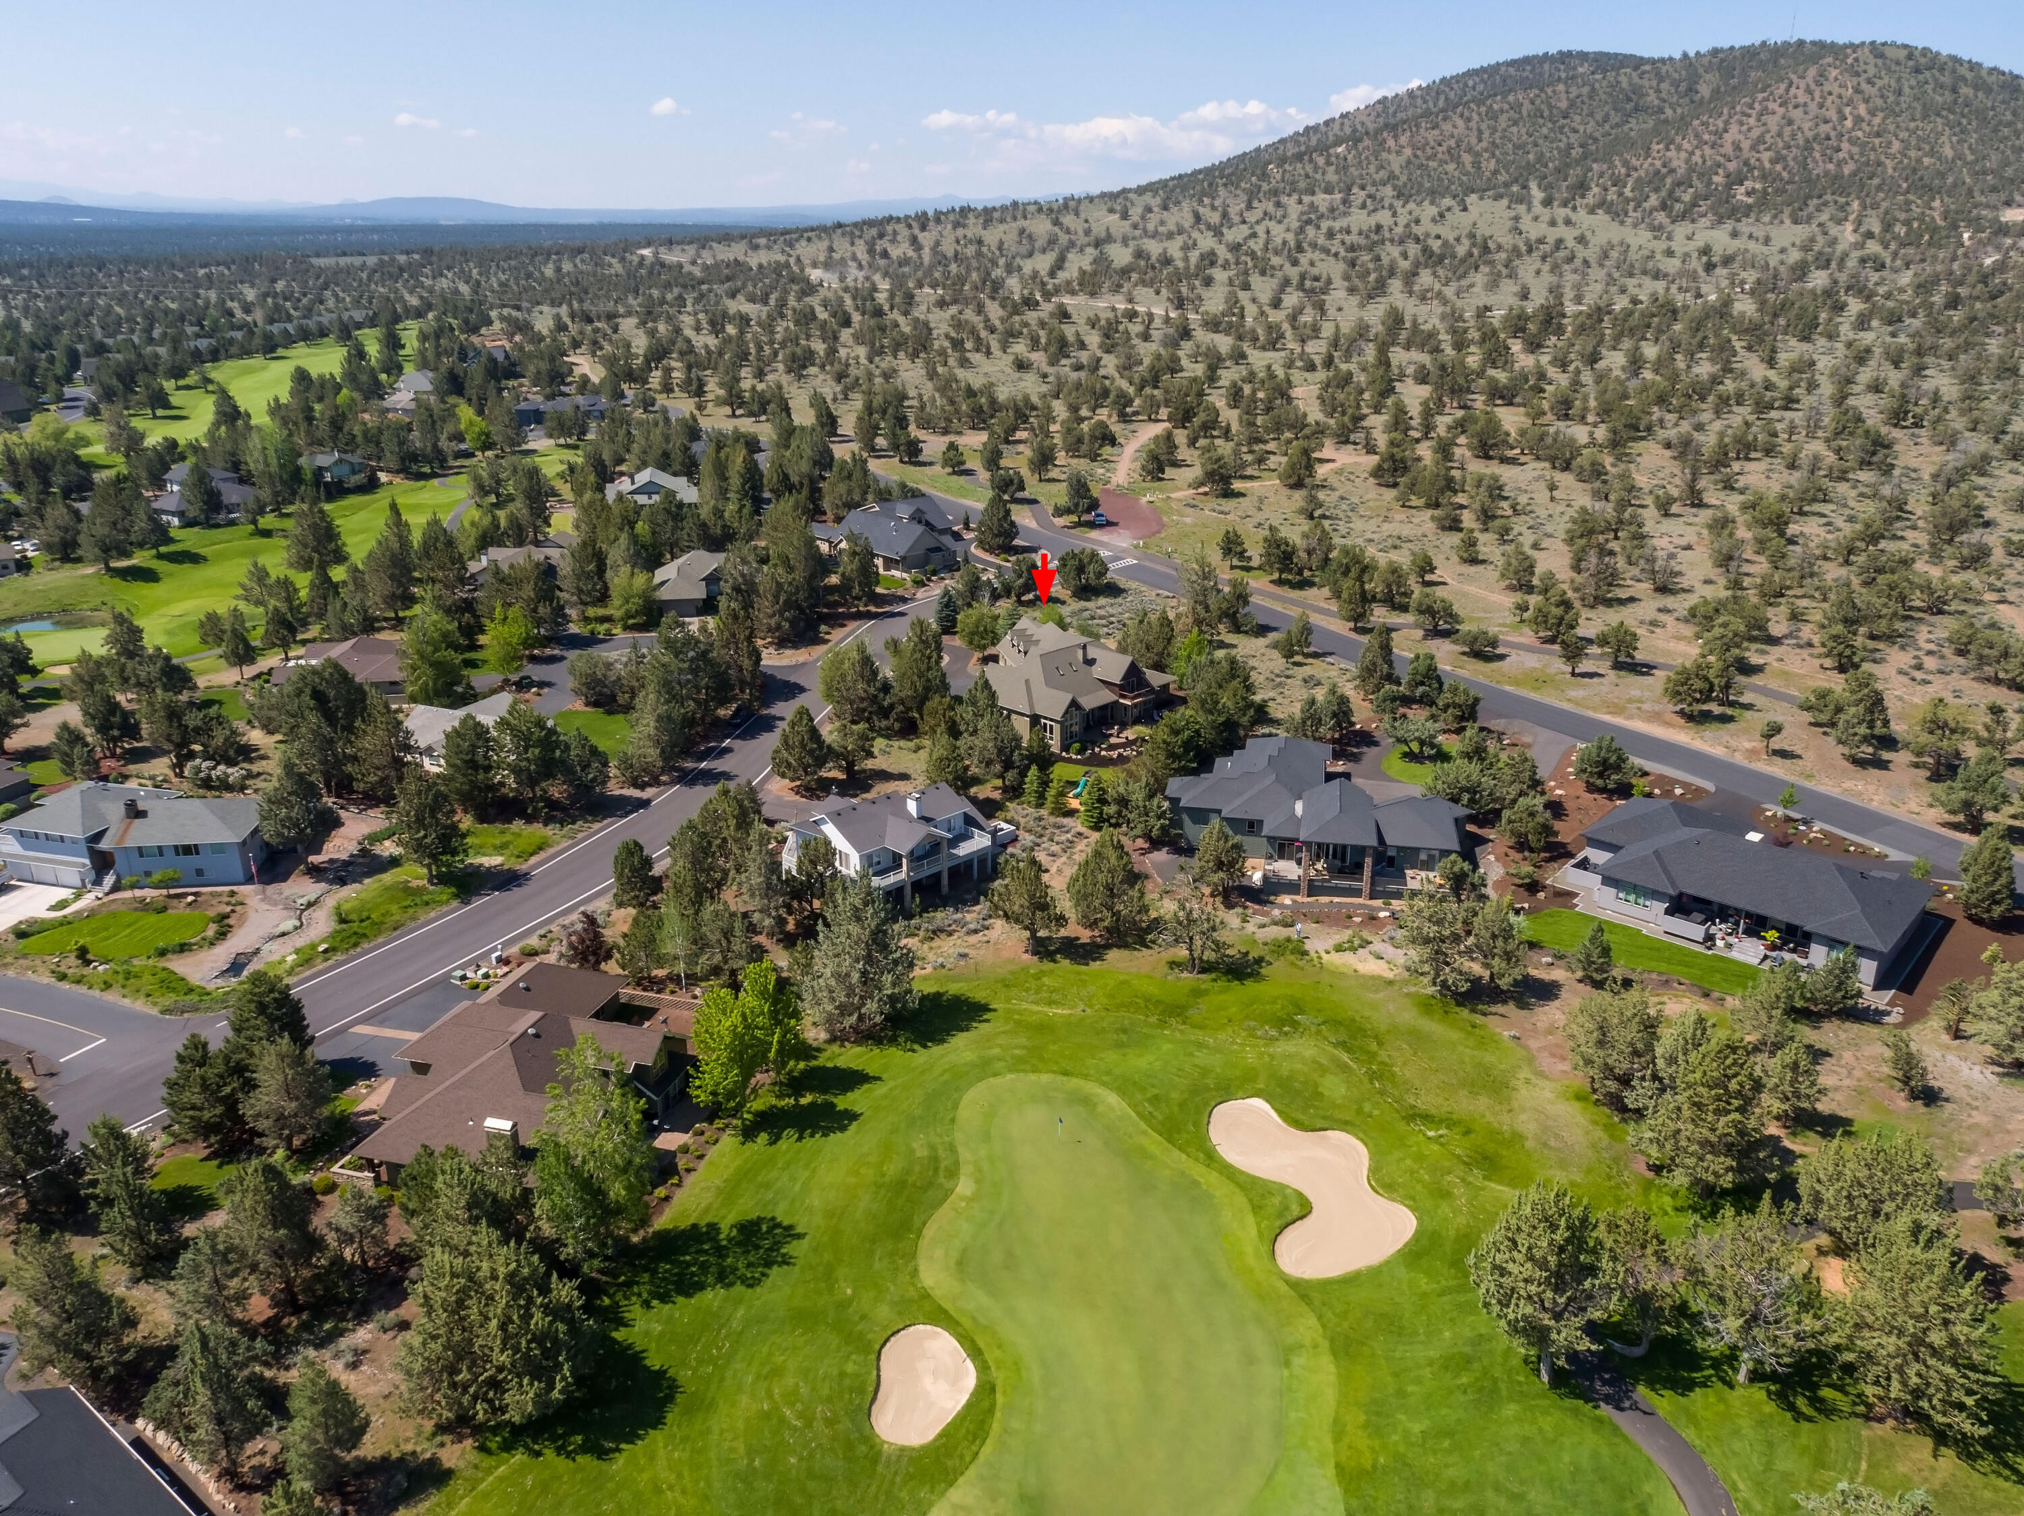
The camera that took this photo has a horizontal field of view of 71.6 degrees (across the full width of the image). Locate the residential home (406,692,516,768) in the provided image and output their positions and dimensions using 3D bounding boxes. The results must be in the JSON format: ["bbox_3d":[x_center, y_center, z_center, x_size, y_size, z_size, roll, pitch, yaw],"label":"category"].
[{"bbox_3d":[-61.987,-2.962,166.471,18.000,5.000,17.500,11,24,25],"label":"residential home"}]

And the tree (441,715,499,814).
[{"bbox_3d":[-58.870,0.570,152.320,6.160,10.730,6.160,0,21,0],"label":"tree"}]

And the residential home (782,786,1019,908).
[{"bbox_3d":[-11.753,7.318,133.699,18.700,8.000,14.500,-18,28,-38],"label":"residential home"}]

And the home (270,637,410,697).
[{"bbox_3d":[-87.700,-11.790,186.600,18.500,6.000,14.000,0,21,0],"label":"home"}]

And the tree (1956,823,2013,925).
[{"bbox_3d":[84.999,9.959,122.371,4.848,9.426,4.848,0,22,0],"label":"tree"}]

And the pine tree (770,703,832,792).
[{"bbox_3d":[-23.414,-1.628,156.778,6.503,9.653,6.503,0,22,0],"label":"pine tree"}]

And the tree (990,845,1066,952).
[{"bbox_3d":[1.710,12.330,119.530,6.330,9.950,6.330,0,21,0],"label":"tree"}]

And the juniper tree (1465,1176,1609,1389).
[{"bbox_3d":[29.380,29.860,78.490,7.790,12.750,7.790,0,21,0],"label":"juniper tree"}]

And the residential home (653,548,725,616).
[{"bbox_3d":[-51.150,-28.020,227.430,13.500,6.500,17.000,0,21,0],"label":"residential home"}]

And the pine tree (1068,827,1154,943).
[{"bbox_3d":[8.434,11.003,121.181,7.022,10.361,7.022,0,22,0],"label":"pine tree"}]

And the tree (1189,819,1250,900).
[{"bbox_3d":[19.320,9.520,130.400,5.130,7.630,5.130,0,21,0],"label":"tree"}]

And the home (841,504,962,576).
[{"bbox_3d":[-18.880,-42.430,261.820,26.460,7.350,25.970,-20,29,-41],"label":"home"}]

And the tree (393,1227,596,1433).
[{"bbox_3d":[-27.910,30.710,75.800,10.250,11.560,10.250,0,21,0],"label":"tree"}]

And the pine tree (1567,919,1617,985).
[{"bbox_3d":[48.370,16.120,116.950,3.960,5.490,3.960,0,21,0],"label":"pine tree"}]

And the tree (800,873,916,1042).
[{"bbox_3d":[-12.100,16.010,110.890,8.840,13.040,8.840,0,21,0],"label":"tree"}]

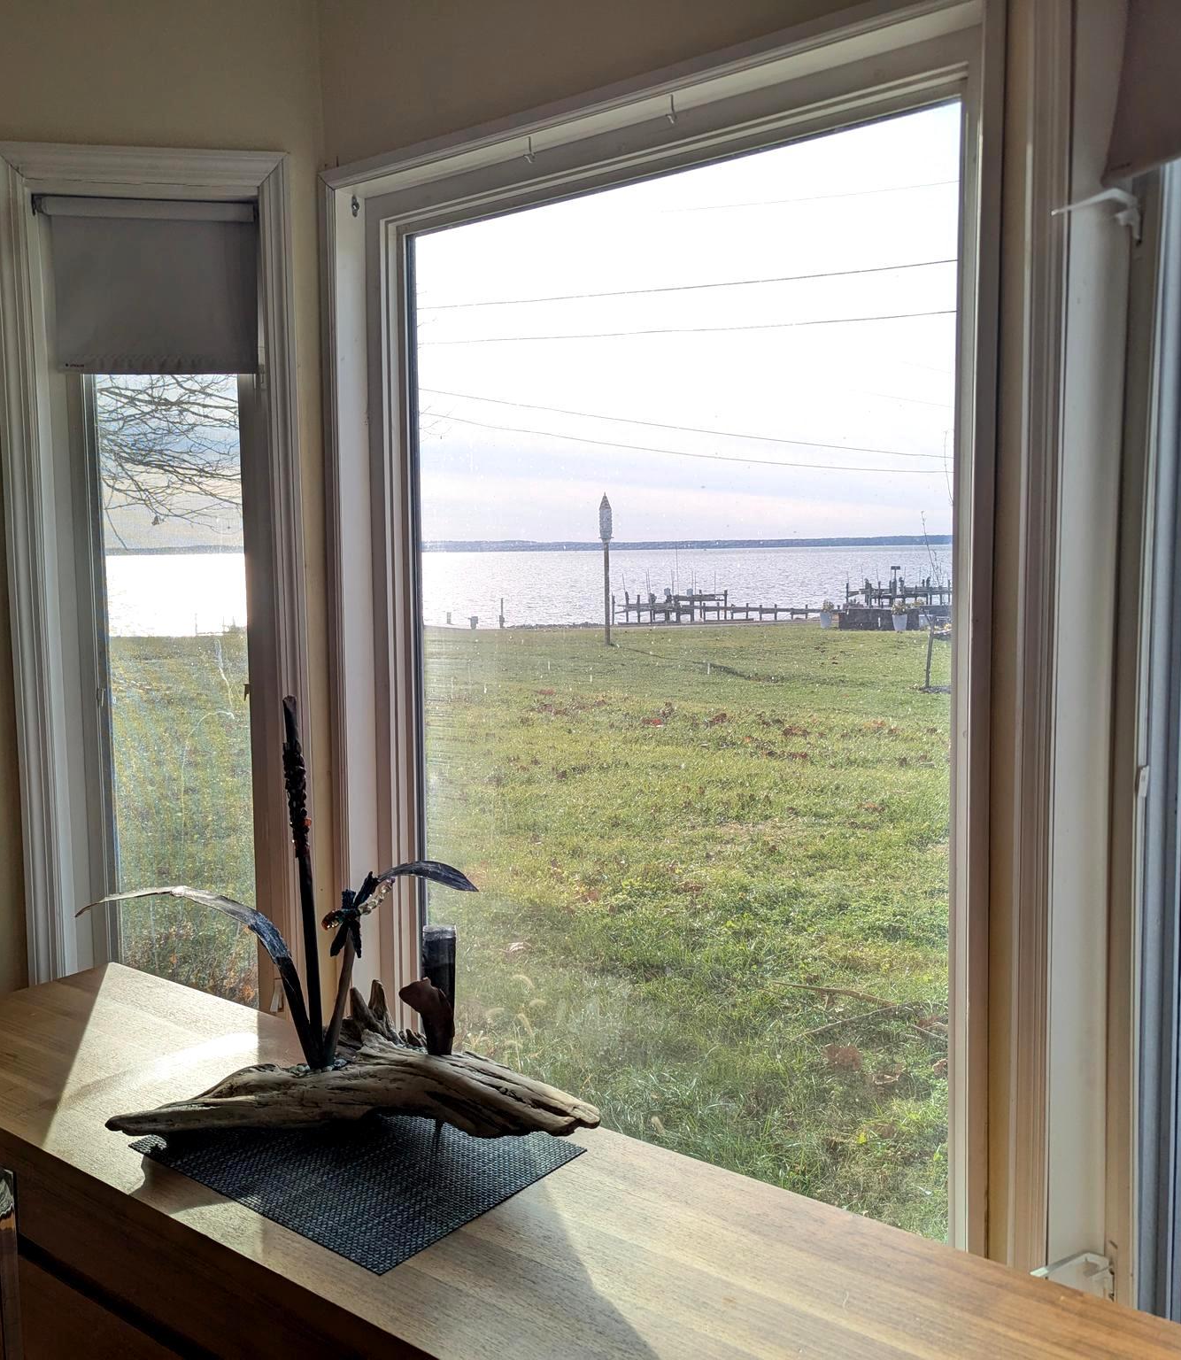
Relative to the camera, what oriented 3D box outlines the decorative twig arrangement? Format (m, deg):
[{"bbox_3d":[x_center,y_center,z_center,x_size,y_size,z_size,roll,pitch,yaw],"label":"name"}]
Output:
[{"bbox_3d":[-0.320,0.301,1.589,0.656,0.565,0.220,-1,6,0],"label":"decorative twig arrangement"}]

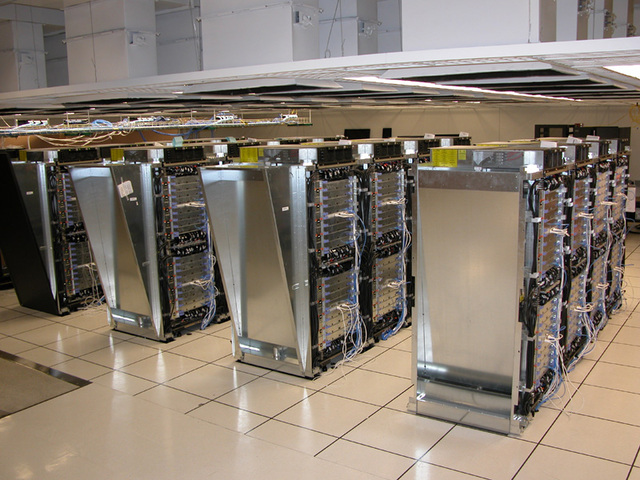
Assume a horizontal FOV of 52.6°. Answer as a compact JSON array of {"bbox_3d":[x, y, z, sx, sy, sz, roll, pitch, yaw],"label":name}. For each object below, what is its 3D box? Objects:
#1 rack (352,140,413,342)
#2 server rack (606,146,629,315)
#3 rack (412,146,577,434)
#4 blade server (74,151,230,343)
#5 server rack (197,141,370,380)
[{"bbox_3d":[0.359,-0.013,6.798,0.880,1.960,0.920,5,12,34],"label":"rack"},{"bbox_3d":[3.006,-0.185,7.441,0.870,1.960,0.960,5,12,34],"label":"server rack"},{"bbox_3d":[1.350,0.266,5.008,0.870,1.960,1.360,5,12,34],"label":"rack"},{"bbox_3d":[-1.807,0.020,6.926,0.880,1.960,1.350,5,12,34],"label":"blade server"},{"bbox_3d":[-0.283,0.159,5.884,0.880,1.960,1.370,5,12,34],"label":"server rack"}]

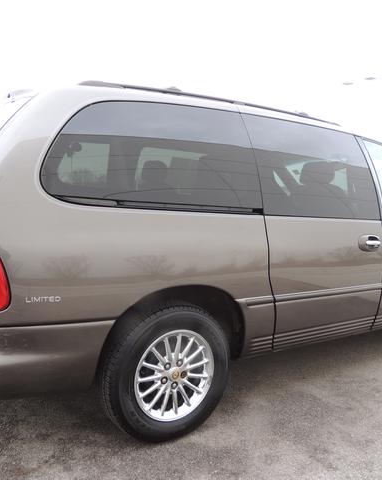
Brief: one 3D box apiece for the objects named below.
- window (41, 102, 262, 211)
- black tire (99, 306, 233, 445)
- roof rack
[{"bbox_3d":[-0.133,-0.402,2.088,1.130,0.550,0.050,-3,-11,-33],"label":"window"},{"bbox_3d":[-0.119,0.646,2.214,0.670,0.670,0.220,-3,6,-33],"label":"black tire"},{"bbox_3d":[-0.106,-0.802,3.064,1.860,0.100,1.300,-3,6,-33],"label":"roof rack"}]

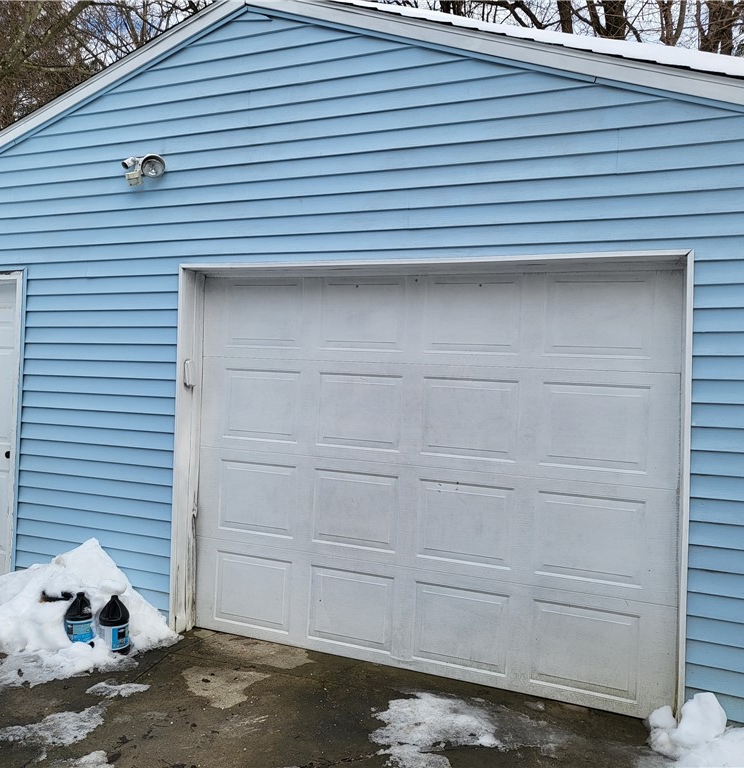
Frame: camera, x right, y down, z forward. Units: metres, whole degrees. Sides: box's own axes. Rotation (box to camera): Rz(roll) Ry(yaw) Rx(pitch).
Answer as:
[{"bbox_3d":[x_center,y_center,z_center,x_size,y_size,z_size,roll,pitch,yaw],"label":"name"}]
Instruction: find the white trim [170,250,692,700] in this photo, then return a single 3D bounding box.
[{"bbox_3d":[0.129,0.424,3.919,2.749,2.106,0.140,2,0,25],"label":"white trim"}]

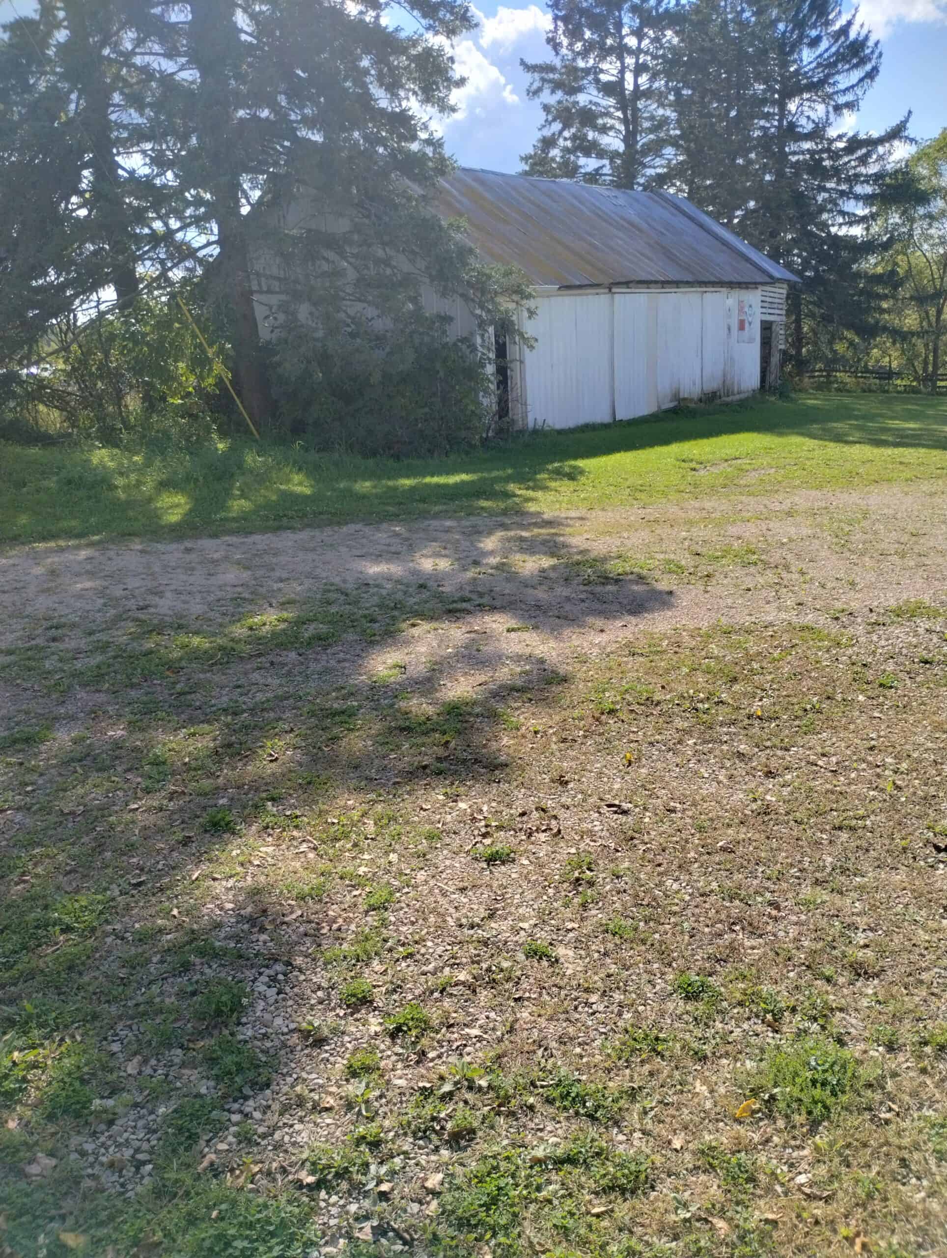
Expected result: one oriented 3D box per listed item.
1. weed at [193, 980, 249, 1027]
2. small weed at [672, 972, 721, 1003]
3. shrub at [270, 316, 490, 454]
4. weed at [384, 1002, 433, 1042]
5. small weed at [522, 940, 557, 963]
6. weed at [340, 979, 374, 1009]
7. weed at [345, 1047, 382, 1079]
[{"bbox_3d":[-0.591,0.874,2.385,0.118,0.079,0.116,-3,16,0],"label":"weed"},{"bbox_3d":[0.523,0.838,2.385,0.110,0.042,0.091,-3,16,0],"label":"small weed"},{"bbox_3d":[-1.370,-3.624,15.298,3.320,1.975,2.324,-3,16,0],"label":"shrub"},{"bbox_3d":[-0.147,0.887,2.308,0.104,0.053,0.099,-3,16,0],"label":"weed"},{"bbox_3d":[0.164,0.810,2.562,0.088,0.034,0.072,-3,16,0],"label":"small weed"},{"bbox_3d":[-0.276,0.862,2.413,0.078,0.057,0.074,-3,16,0],"label":"weed"},{"bbox_3d":[-0.236,0.931,2.187,0.077,0.043,0.071,-3,16,0],"label":"weed"}]

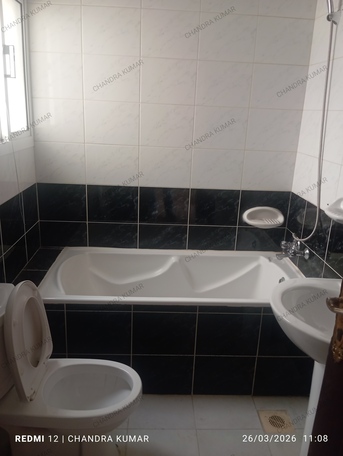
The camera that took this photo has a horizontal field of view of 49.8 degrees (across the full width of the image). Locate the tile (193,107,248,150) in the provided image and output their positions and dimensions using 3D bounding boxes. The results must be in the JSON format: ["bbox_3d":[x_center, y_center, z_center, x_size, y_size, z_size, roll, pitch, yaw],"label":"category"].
[{"bbox_3d":[0.303,-0.619,2.285,0.331,0.252,0.010,2,17,-3],"label":"tile"}]

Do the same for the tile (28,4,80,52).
[{"bbox_3d":[-0.649,-1.120,2.078,0.302,0.251,0.010,2,16,-3],"label":"tile"}]

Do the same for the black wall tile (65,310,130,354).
[{"bbox_3d":[-0.365,0.534,1.879,0.330,0.250,0.010,2,16,-3],"label":"black wall tile"}]

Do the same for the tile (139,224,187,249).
[{"bbox_3d":[-0.058,0.063,2.462,0.330,0.173,0.010,2,16,-3],"label":"tile"}]

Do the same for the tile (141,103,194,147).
[{"bbox_3d":[-0.025,-0.619,2.247,0.330,0.251,0.010,2,16,-3],"label":"tile"}]

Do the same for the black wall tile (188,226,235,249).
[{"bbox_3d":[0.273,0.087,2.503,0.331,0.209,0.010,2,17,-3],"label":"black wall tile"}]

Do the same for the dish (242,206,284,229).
[{"bbox_3d":[0.594,-0.058,2.376,0.268,0.127,0.110,2,16,-3],"label":"dish"}]

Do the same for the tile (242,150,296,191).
[{"bbox_3d":[0.625,-0.363,2.367,0.330,0.249,0.010,2,16,-3],"label":"tile"}]

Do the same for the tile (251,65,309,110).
[{"bbox_3d":[0.646,-0.851,2.226,0.331,0.252,0.010,2,17,-3],"label":"tile"}]

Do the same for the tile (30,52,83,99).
[{"bbox_3d":[-0.663,-0.882,2.149,0.301,0.250,0.012,2,16,-3],"label":"tile"}]

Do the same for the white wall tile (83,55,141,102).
[{"bbox_3d":[-0.344,-0.870,2.162,0.330,0.251,0.010,2,16,-3],"label":"white wall tile"}]

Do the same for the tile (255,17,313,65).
[{"bbox_3d":[0.657,-1.086,2.156,0.330,0.249,0.010,2,16,-3],"label":"tile"}]

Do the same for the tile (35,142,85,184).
[{"bbox_3d":[-0.686,-0.401,2.299,0.301,0.249,0.010,2,16,-3],"label":"tile"}]

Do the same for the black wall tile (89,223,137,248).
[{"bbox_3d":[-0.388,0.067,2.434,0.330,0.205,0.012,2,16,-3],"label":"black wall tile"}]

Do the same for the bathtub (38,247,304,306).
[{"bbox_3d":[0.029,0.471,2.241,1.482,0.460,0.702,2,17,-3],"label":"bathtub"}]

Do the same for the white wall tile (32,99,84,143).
[{"bbox_3d":[-0.682,-0.647,2.241,0.308,0.252,0.010,2,17,-3],"label":"white wall tile"}]

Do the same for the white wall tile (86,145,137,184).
[{"bbox_3d":[-0.372,-0.396,2.330,0.331,0.252,0.010,2,17,-3],"label":"white wall tile"}]

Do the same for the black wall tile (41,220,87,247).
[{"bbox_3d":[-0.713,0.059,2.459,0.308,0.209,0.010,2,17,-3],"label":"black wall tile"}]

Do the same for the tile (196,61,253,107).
[{"bbox_3d":[0.311,-0.855,2.199,0.330,0.250,0.012,2,16,-3],"label":"tile"}]

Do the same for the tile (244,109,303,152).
[{"bbox_3d":[0.631,-0.605,2.284,0.332,0.250,0.012,2,16,-3],"label":"tile"}]

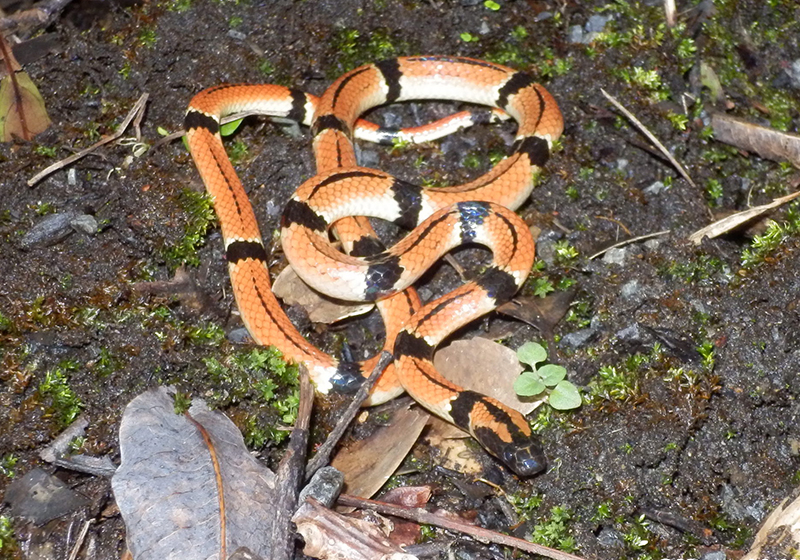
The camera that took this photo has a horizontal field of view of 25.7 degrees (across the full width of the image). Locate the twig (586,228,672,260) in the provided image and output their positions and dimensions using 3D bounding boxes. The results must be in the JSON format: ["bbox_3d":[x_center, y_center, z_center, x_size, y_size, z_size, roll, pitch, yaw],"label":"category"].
[{"bbox_3d":[0.053,-0.008,0.403,0.020,0.003,0.002,-16,58,-10],"label":"twig"}]

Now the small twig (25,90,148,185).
[{"bbox_3d":[-0.071,-0.032,0.417,0.037,0.006,0.011,-39,65,-22],"label":"small twig"}]

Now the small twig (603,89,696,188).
[{"bbox_3d":[0.059,-0.034,0.417,0.001,0.003,0.036,-30,62,-18],"label":"small twig"}]

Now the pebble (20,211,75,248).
[{"bbox_3d":[-0.081,-0.011,0.404,0.013,0.005,0.008,-33,63,-19],"label":"pebble"}]

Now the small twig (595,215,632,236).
[{"bbox_3d":[0.050,-0.013,0.407,0.010,0.002,0.002,29,62,18],"label":"small twig"}]

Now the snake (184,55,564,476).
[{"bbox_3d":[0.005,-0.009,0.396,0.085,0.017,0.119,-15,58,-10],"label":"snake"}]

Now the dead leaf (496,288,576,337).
[{"bbox_3d":[0.031,0.007,0.392,0.018,0.006,0.012,0,57,0],"label":"dead leaf"}]

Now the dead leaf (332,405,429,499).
[{"bbox_3d":[-0.004,0.036,0.373,0.013,0.006,0.028,37,64,21],"label":"dead leaf"}]

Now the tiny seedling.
[{"bbox_3d":[0.032,0.022,0.380,0.014,0.009,0.017,0,57,0],"label":"tiny seedling"}]

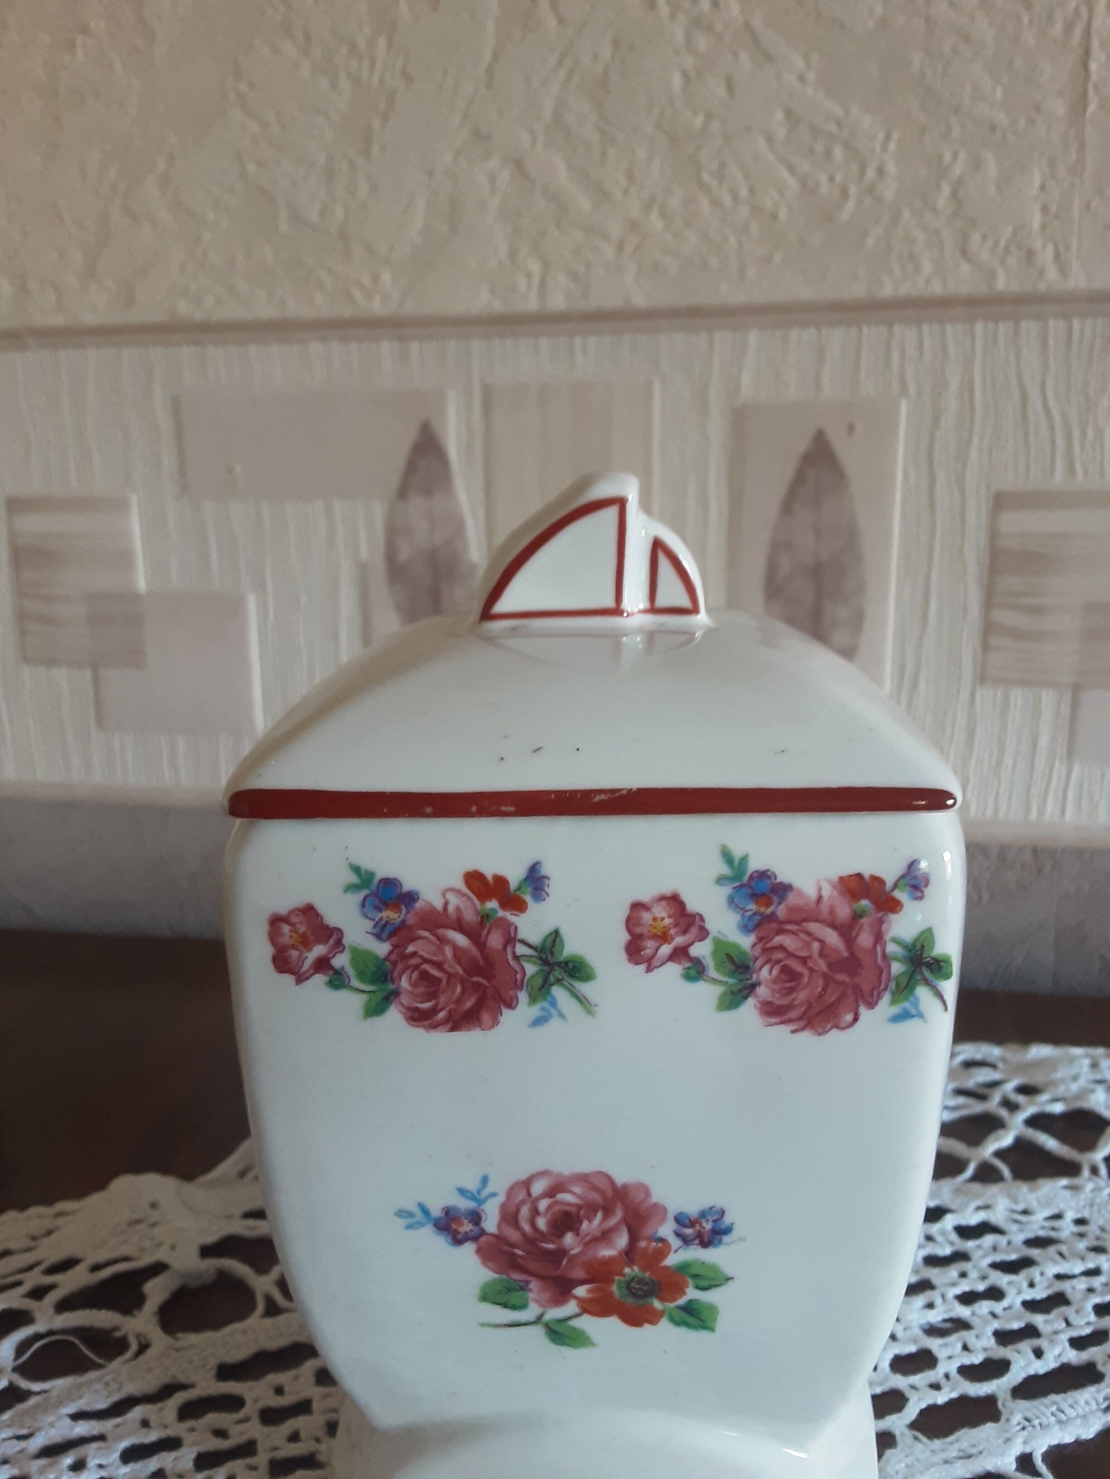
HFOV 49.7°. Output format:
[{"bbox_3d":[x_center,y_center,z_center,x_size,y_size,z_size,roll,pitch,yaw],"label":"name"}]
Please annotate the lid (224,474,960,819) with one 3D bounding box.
[{"bbox_3d":[0.004,-0.025,0.228,0.112,0.050,0.110,-1,12,-1],"label":"lid"}]

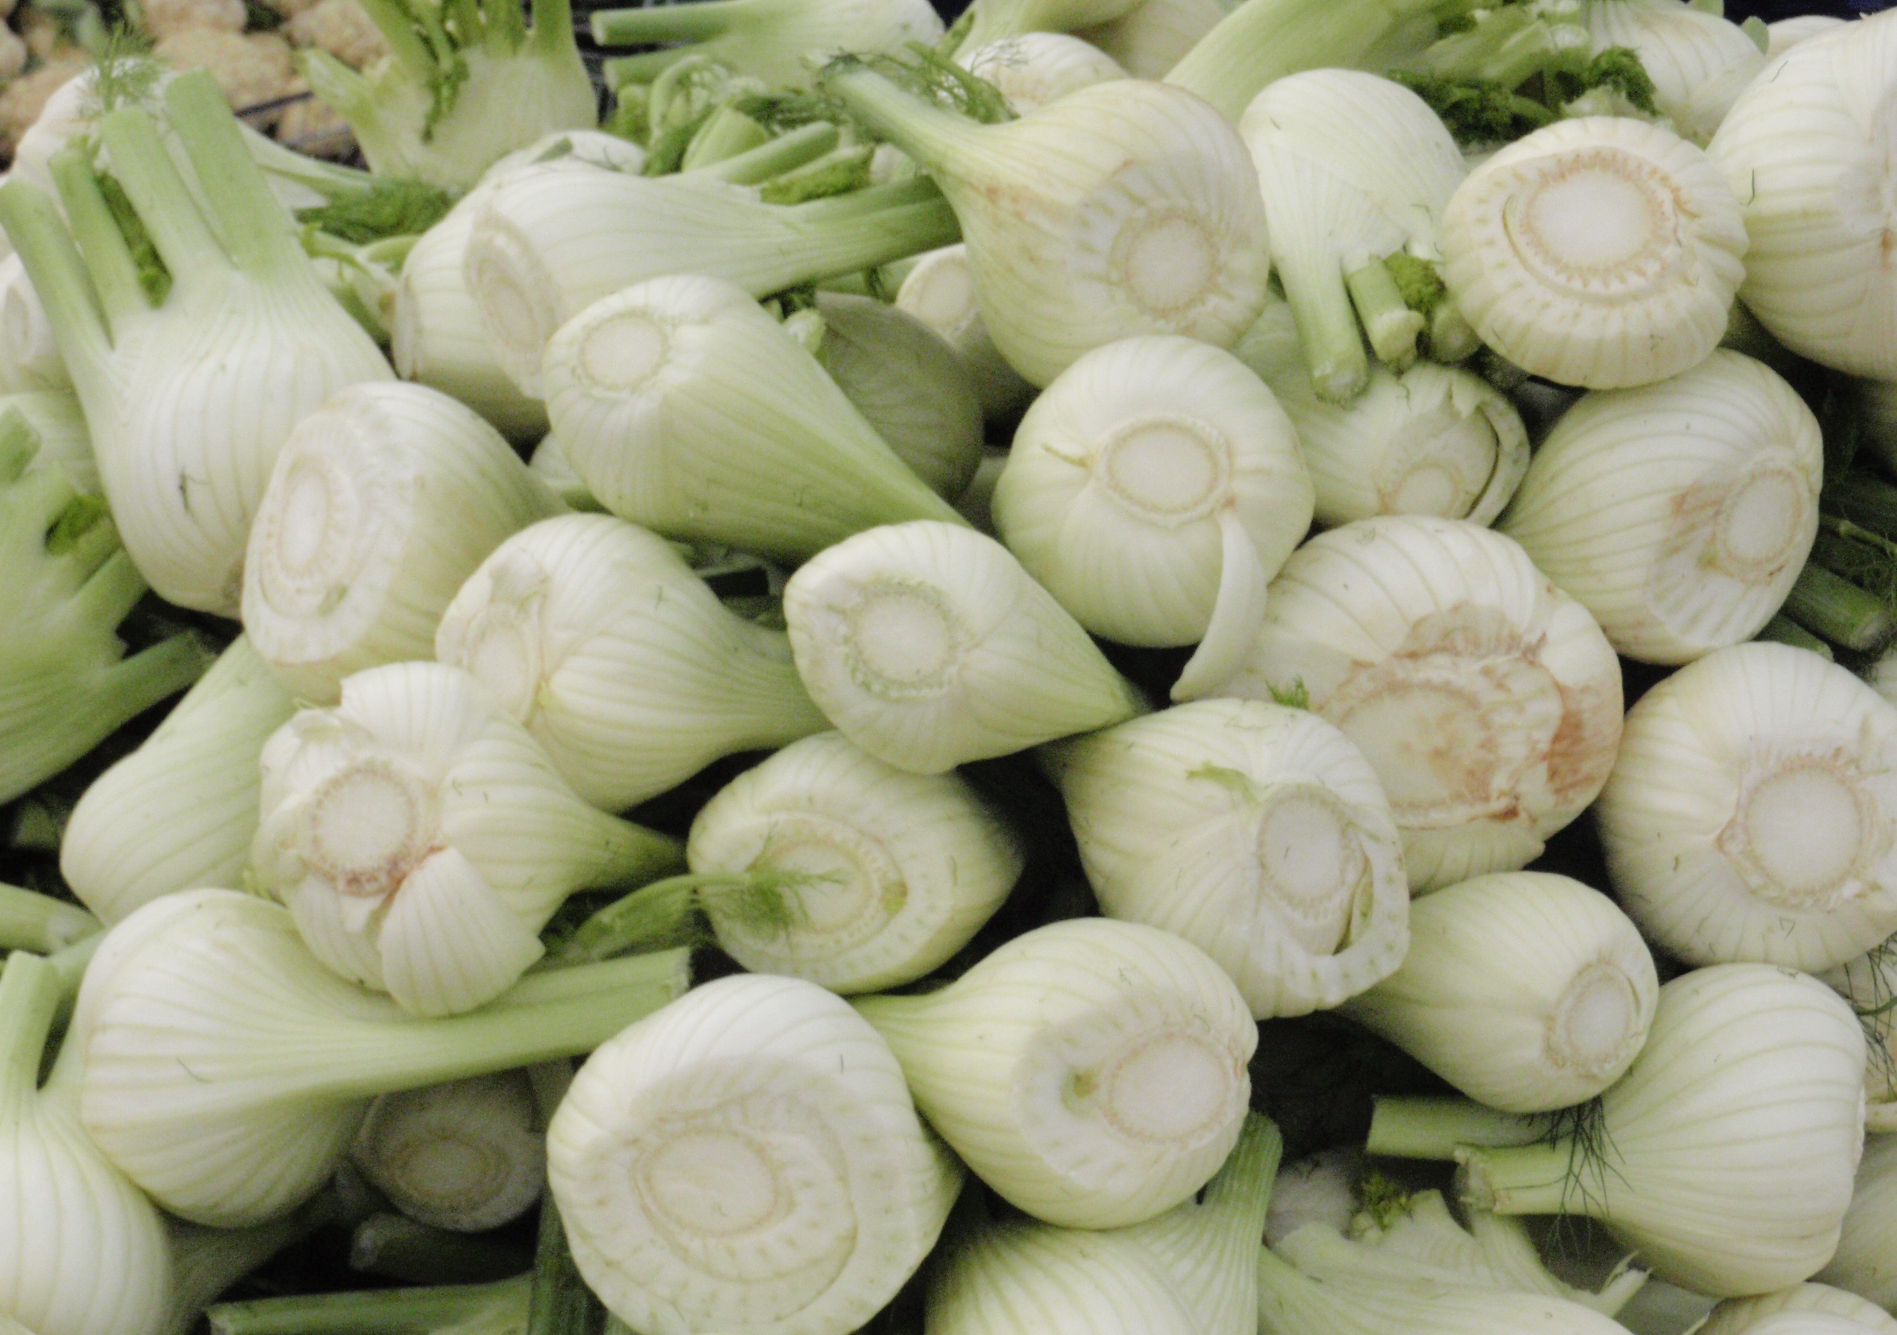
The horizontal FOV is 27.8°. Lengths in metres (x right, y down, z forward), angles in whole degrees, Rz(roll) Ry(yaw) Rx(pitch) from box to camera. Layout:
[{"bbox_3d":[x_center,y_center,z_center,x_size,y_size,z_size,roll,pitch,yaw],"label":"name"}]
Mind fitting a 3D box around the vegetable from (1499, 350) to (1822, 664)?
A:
[{"bbox_3d":[0.208,-0.050,1.195,0.090,0.097,0.133,-4,3,-42],"label":"vegetable"}]

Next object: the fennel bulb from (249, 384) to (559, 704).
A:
[{"bbox_3d":[-0.157,-0.036,1.204,0.133,0.097,0.090,8,1,-44],"label":"fennel bulb"}]

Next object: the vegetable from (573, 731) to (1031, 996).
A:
[{"bbox_3d":[-0.022,0.055,1.120,0.094,0.077,0.125,0,3,30],"label":"vegetable"}]

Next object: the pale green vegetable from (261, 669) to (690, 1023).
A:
[{"bbox_3d":[-0.132,0.050,1.090,0.088,0.093,0.140,0,-5,43],"label":"pale green vegetable"}]

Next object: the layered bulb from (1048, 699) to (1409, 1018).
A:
[{"bbox_3d":[0.075,0.051,1.090,0.085,0.092,0.120,0,15,-40],"label":"layered bulb"}]

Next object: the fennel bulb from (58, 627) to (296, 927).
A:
[{"bbox_3d":[-0.210,0.024,1.130,0.075,0.070,0.128,40,78,0],"label":"fennel bulb"}]

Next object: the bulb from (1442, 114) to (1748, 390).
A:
[{"bbox_3d":[0.210,-0.128,1.247,0.098,0.114,0.089,6,67,9],"label":"bulb"}]

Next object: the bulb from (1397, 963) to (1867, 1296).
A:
[{"bbox_3d":[0.186,0.130,1.060,0.138,0.092,0.078,-4,0,-6],"label":"bulb"}]

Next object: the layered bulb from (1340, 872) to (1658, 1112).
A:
[{"bbox_3d":[0.154,0.092,1.100,0.065,0.069,0.110,0,3,-43],"label":"layered bulb"}]

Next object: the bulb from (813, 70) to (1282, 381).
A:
[{"bbox_3d":[0.032,-0.156,1.259,0.095,0.100,0.163,24,10,-48],"label":"bulb"}]

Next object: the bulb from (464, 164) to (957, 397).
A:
[{"bbox_3d":[-0.071,-0.119,1.170,0.158,0.073,0.070,-8,3,-23],"label":"bulb"}]

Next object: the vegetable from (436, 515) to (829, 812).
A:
[{"bbox_3d":[-0.086,0.001,1.130,0.135,0.088,0.080,8,-4,-30],"label":"vegetable"}]

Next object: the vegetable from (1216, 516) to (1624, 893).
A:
[{"bbox_3d":[0.138,0.005,1.133,0.114,0.109,0.128,-30,24,6],"label":"vegetable"}]

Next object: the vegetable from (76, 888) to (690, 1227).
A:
[{"bbox_3d":[-0.157,0.102,1.060,0.168,0.090,0.078,-9,0,3],"label":"vegetable"}]

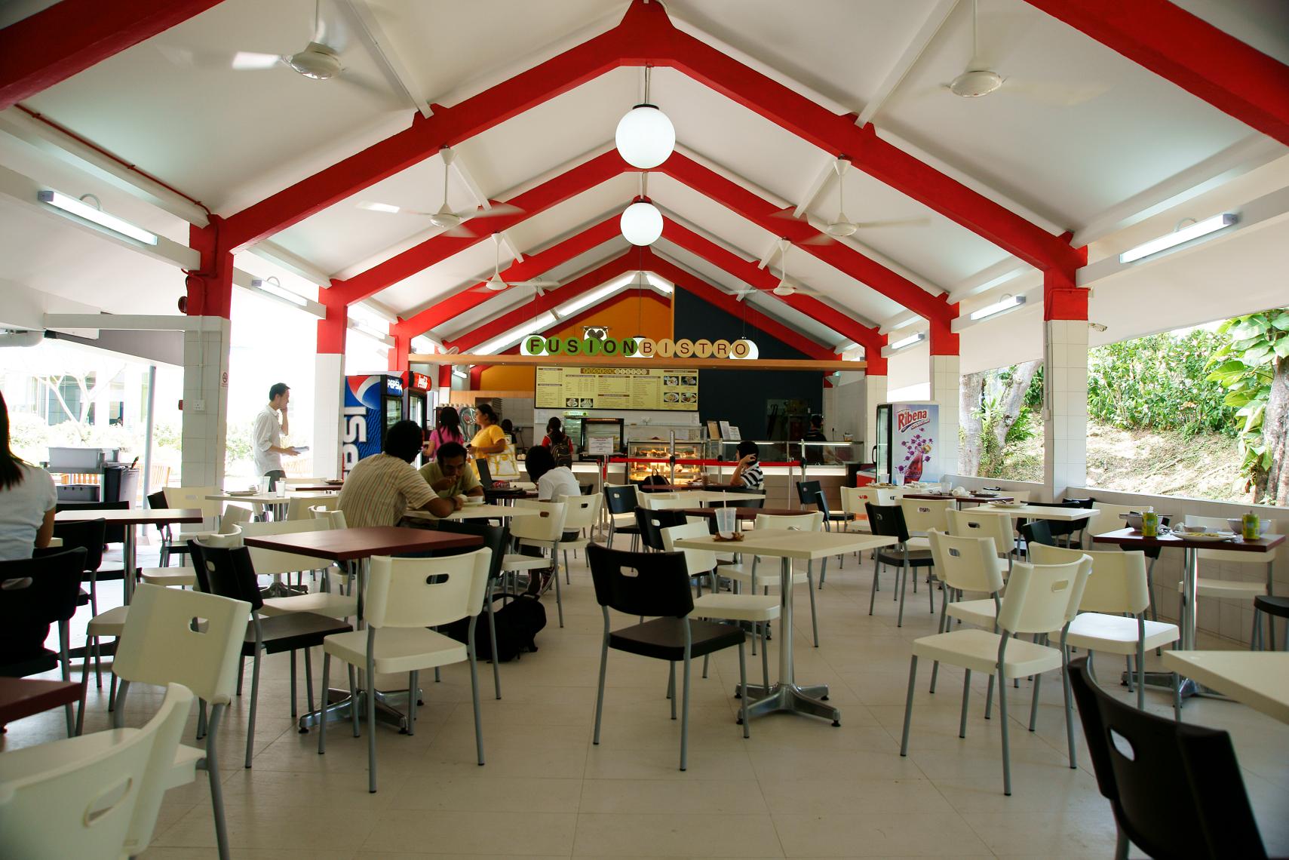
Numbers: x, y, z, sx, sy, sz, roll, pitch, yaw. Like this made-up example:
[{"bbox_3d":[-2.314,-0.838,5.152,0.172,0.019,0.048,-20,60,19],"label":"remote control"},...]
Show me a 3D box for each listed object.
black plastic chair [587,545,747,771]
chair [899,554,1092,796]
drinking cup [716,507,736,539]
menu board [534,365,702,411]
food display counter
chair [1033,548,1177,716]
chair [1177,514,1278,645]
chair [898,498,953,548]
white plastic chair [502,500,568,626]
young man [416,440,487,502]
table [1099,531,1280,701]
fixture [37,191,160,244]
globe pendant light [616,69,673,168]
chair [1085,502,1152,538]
[{"bbox_3d":[0.110,0.829,3.367,0.465,0.788,0.515,0,-1,41],"label":"black plastic chair"},{"bbox_3d":[1.274,0.841,3.178,0.460,0.780,0.510,1,-1,-34],"label":"chair"},{"bbox_3d":[0.366,0.415,3.808,0.094,0.128,0.094,1,-1,0],"label":"drinking cup"},{"bbox_3d":[-0.494,-0.746,15.611,2.943,0.768,0.080,1,-1,-2],"label":"menu board"},{"bbox_3d":[0.341,0.805,14.322,1.270,1.211,0.760,1,-1,0],"label":"food display counter"},{"bbox_3d":[1.914,0.857,3.591,0.460,0.780,0.510,0,-1,44],"label":"chair"},{"bbox_3d":[3.163,0.882,4.703,0.465,0.788,0.515,0,-1,25],"label":"chair"},{"bbox_3d":[2.072,0.910,6.652,0.460,0.780,0.510,1,-1,-5],"label":"chair"},{"bbox_3d":[-0.825,0.853,5.439,0.450,0.780,0.520,0,-1,40],"label":"white plastic chair"},{"bbox_3d":[-1.269,0.655,5.545,0.545,1.192,0.768,1,-1,-27],"label":"young man"},{"bbox_3d":[2.680,0.896,4.209,0.700,0.745,0.700,0,-1,35],"label":"table"},{"bbox_3d":[-3.750,-1.450,5.960,0.100,0.070,1.180,1,-1,0],"label":"fixture"},{"bbox_3d":[0.004,-2.690,7.397,0.515,0.880,0.515,1,-1,0],"label":"globe pendant light"},{"bbox_3d":[3.169,0.916,6.038,0.510,0.780,0.460,1,-1,-23],"label":"chair"}]

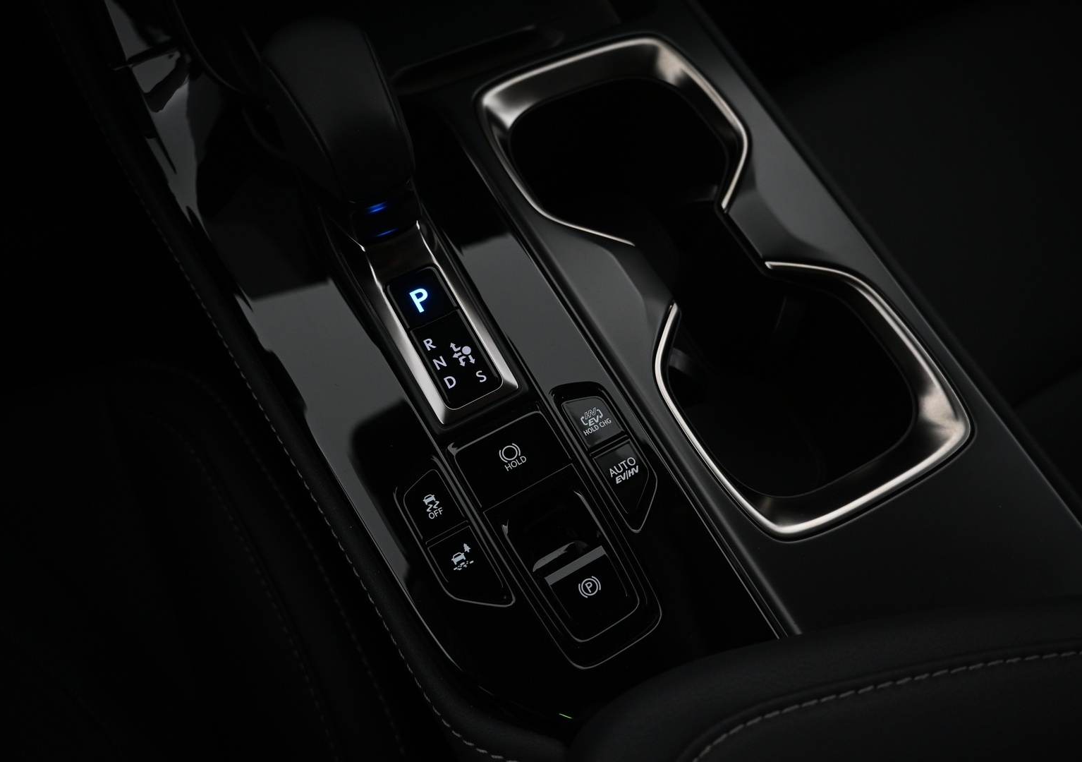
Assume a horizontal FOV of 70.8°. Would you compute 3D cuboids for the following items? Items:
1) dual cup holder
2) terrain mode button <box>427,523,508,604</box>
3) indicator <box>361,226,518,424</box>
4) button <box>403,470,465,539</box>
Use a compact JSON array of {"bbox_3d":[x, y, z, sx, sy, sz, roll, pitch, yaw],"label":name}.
[{"bbox_3d":[0.068,-0.038,0.367,0.103,0.082,0.232,-26,74,-18],"label":"dual cup holder"},{"bbox_3d":[-0.026,0.068,0.269,0.017,0.006,0.029,-26,74,-18],"label":"terrain mode button"},{"bbox_3d":[-0.044,-0.022,0.304,0.032,0.012,0.083,-26,74,-18],"label":"indicator"},{"bbox_3d":[-0.040,0.046,0.277,0.017,0.006,0.022,-26,74,-18],"label":"button"}]

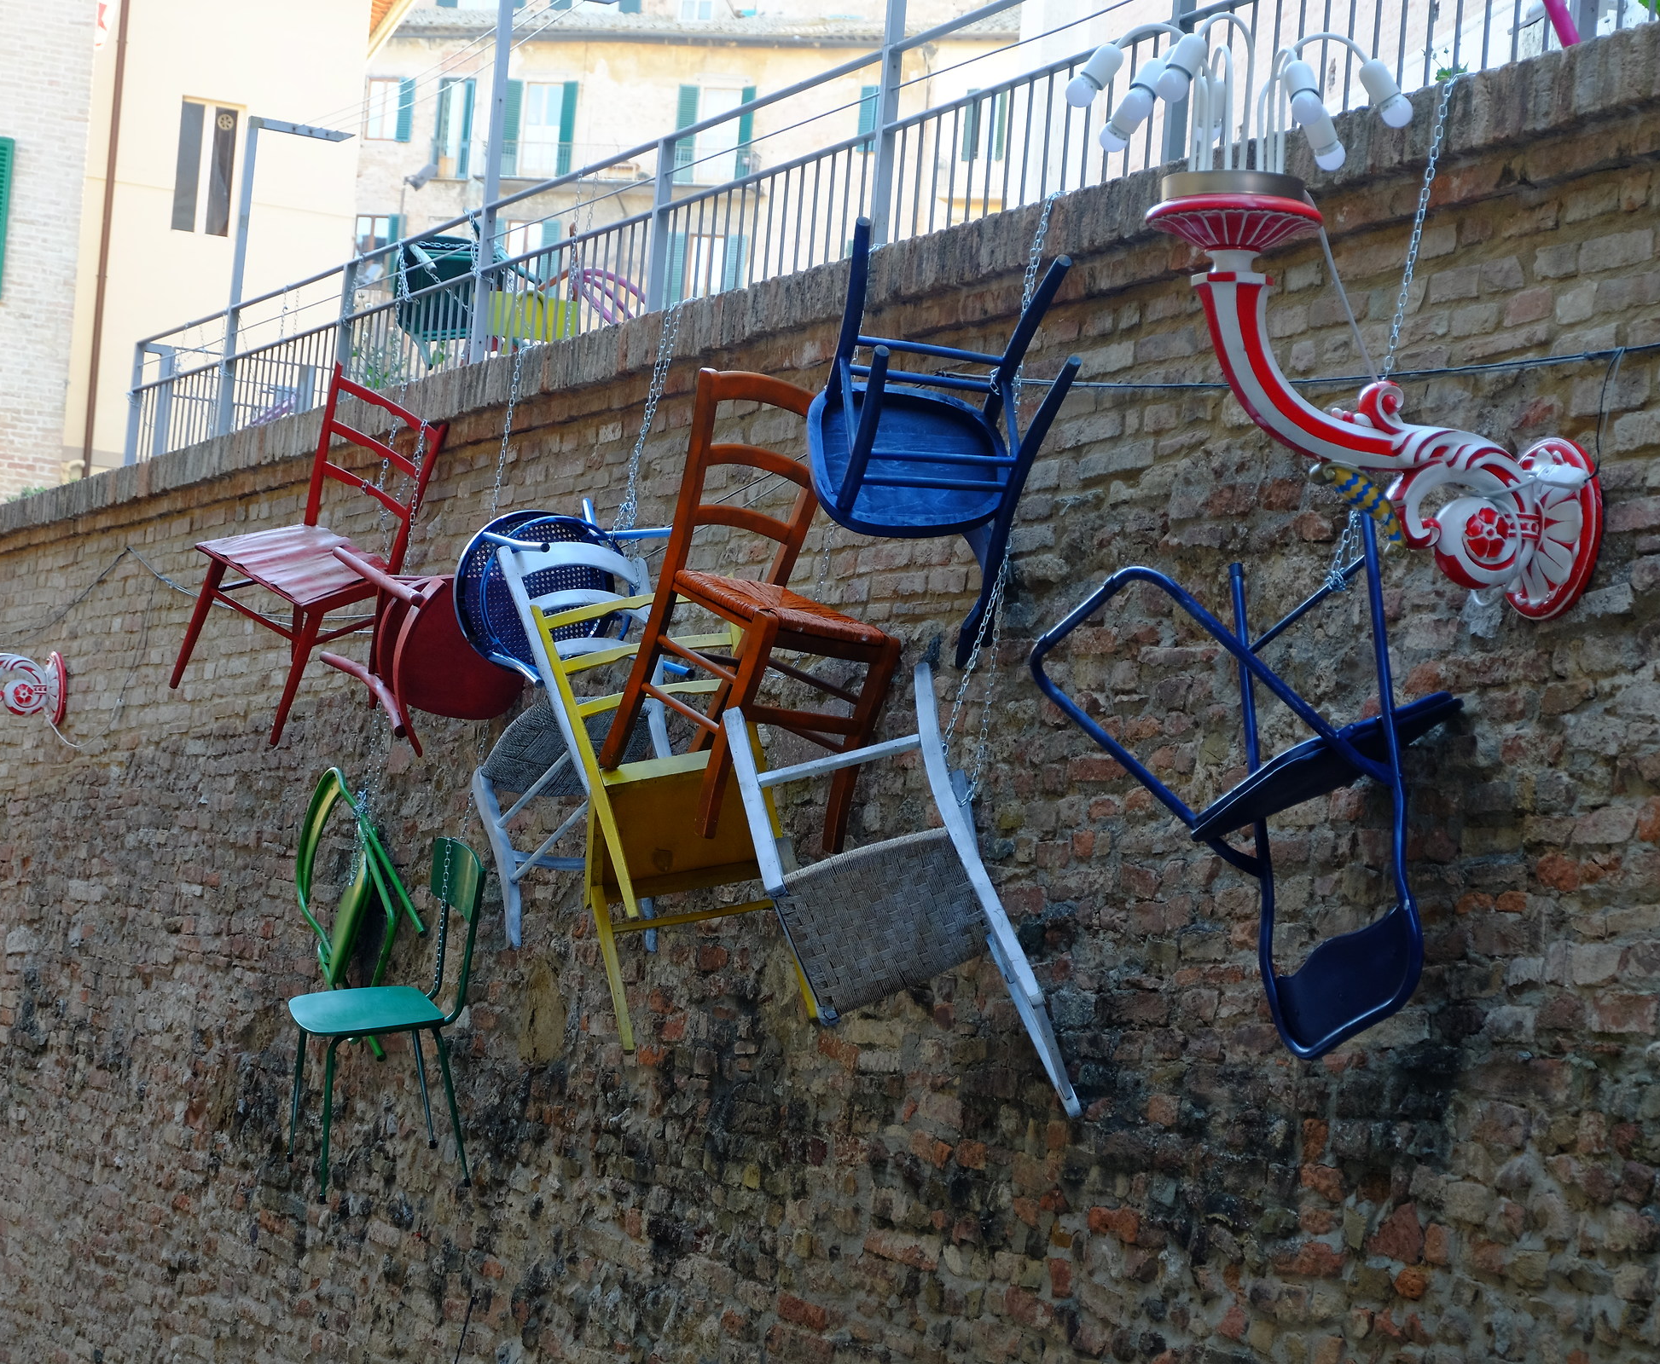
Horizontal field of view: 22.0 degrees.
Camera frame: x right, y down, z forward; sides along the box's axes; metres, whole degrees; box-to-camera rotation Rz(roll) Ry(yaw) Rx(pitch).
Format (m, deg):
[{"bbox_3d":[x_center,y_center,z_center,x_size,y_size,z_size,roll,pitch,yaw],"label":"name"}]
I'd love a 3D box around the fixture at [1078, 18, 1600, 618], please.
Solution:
[{"bbox_3d":[0.796,-0.560,6.553,0.871,0.855,0.530,6,-3,-22],"label":"fixture"}]

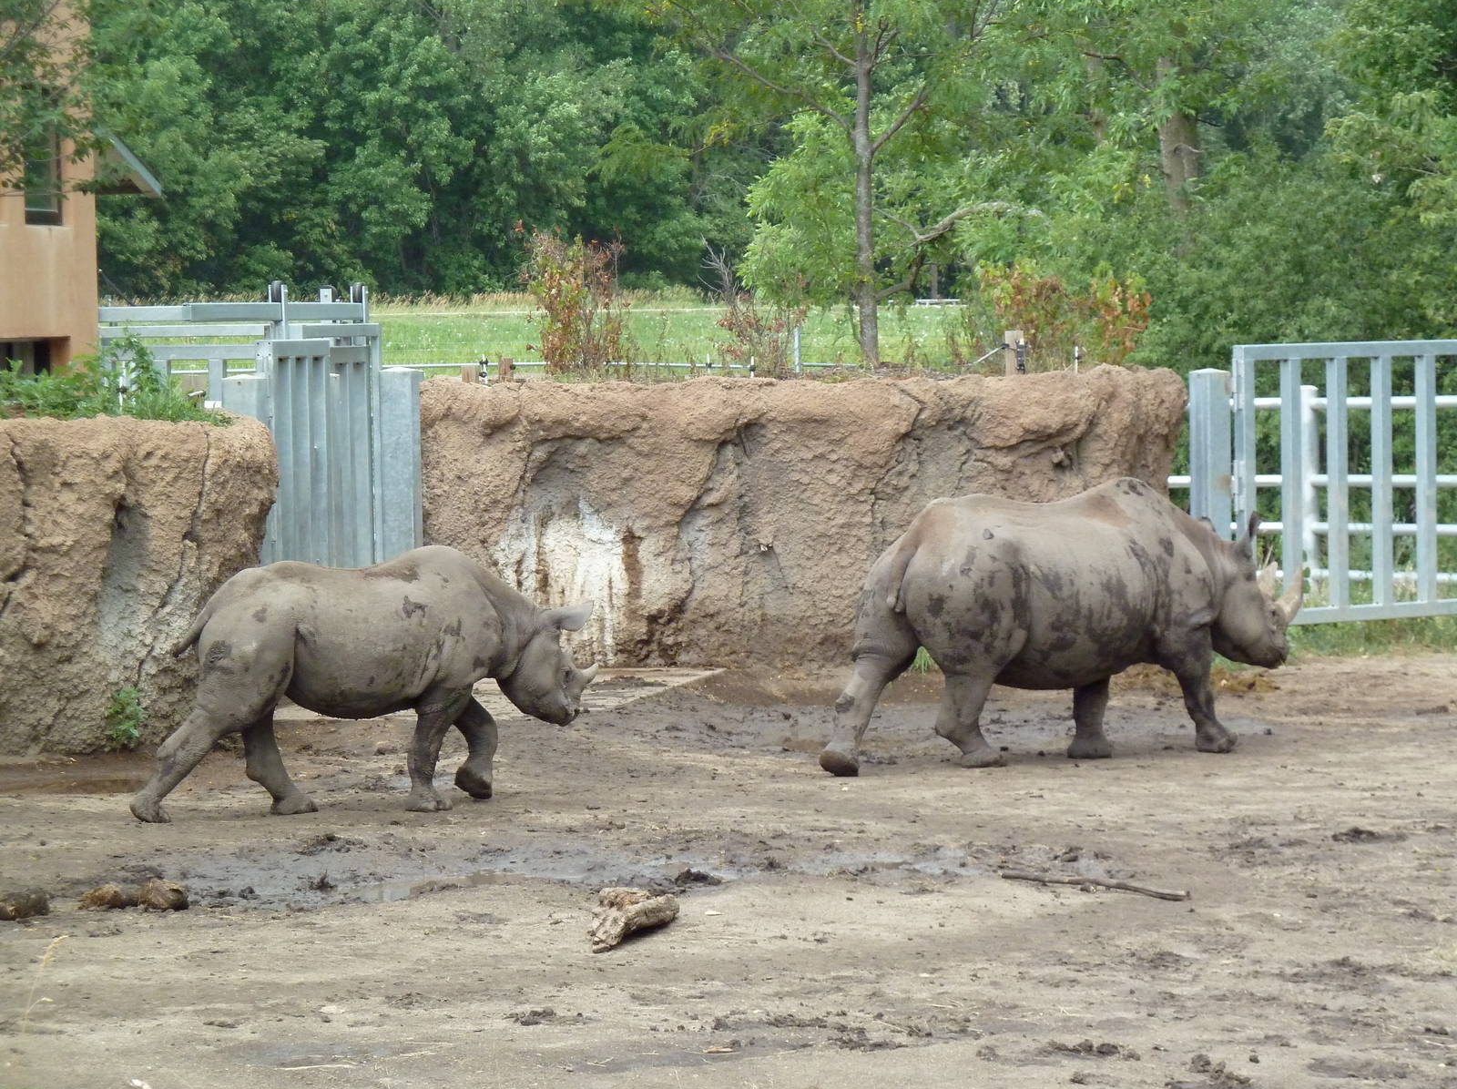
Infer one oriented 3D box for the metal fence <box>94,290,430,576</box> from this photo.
[{"bbox_3d":[-2.956,-0.382,34.026,2.100,2.520,2.000,-2,3,-15],"label":"metal fence"}]

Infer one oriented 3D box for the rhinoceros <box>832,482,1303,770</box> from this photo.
[{"bbox_3d":[1.756,0.396,28.364,2.920,1.450,0.870,-3,4,-31],"label":"rhinoceros"}]

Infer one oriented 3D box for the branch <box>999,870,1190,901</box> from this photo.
[{"bbox_3d":[1.542,1.400,22.509,0.120,0.080,1.080,-3,4,-40],"label":"branch"}]

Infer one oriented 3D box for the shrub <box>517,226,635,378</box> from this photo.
[{"bbox_3d":[-1.026,-1.648,36.163,0.780,1.020,0.720,-1,3,0],"label":"shrub"}]

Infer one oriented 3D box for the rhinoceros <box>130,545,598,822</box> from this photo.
[{"bbox_3d":[-1.755,0.655,26.221,2.380,1.270,0.680,-2,3,-16],"label":"rhinoceros"}]

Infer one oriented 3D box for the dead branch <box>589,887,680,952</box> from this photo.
[{"bbox_3d":[-0.362,1.459,21.309,0.340,0.150,0.800,0,3,10],"label":"dead branch"}]

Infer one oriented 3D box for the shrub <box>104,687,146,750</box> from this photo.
[{"bbox_3d":[-3.316,0.950,29.491,0.230,0.340,0.200,-1,3,0],"label":"shrub"}]

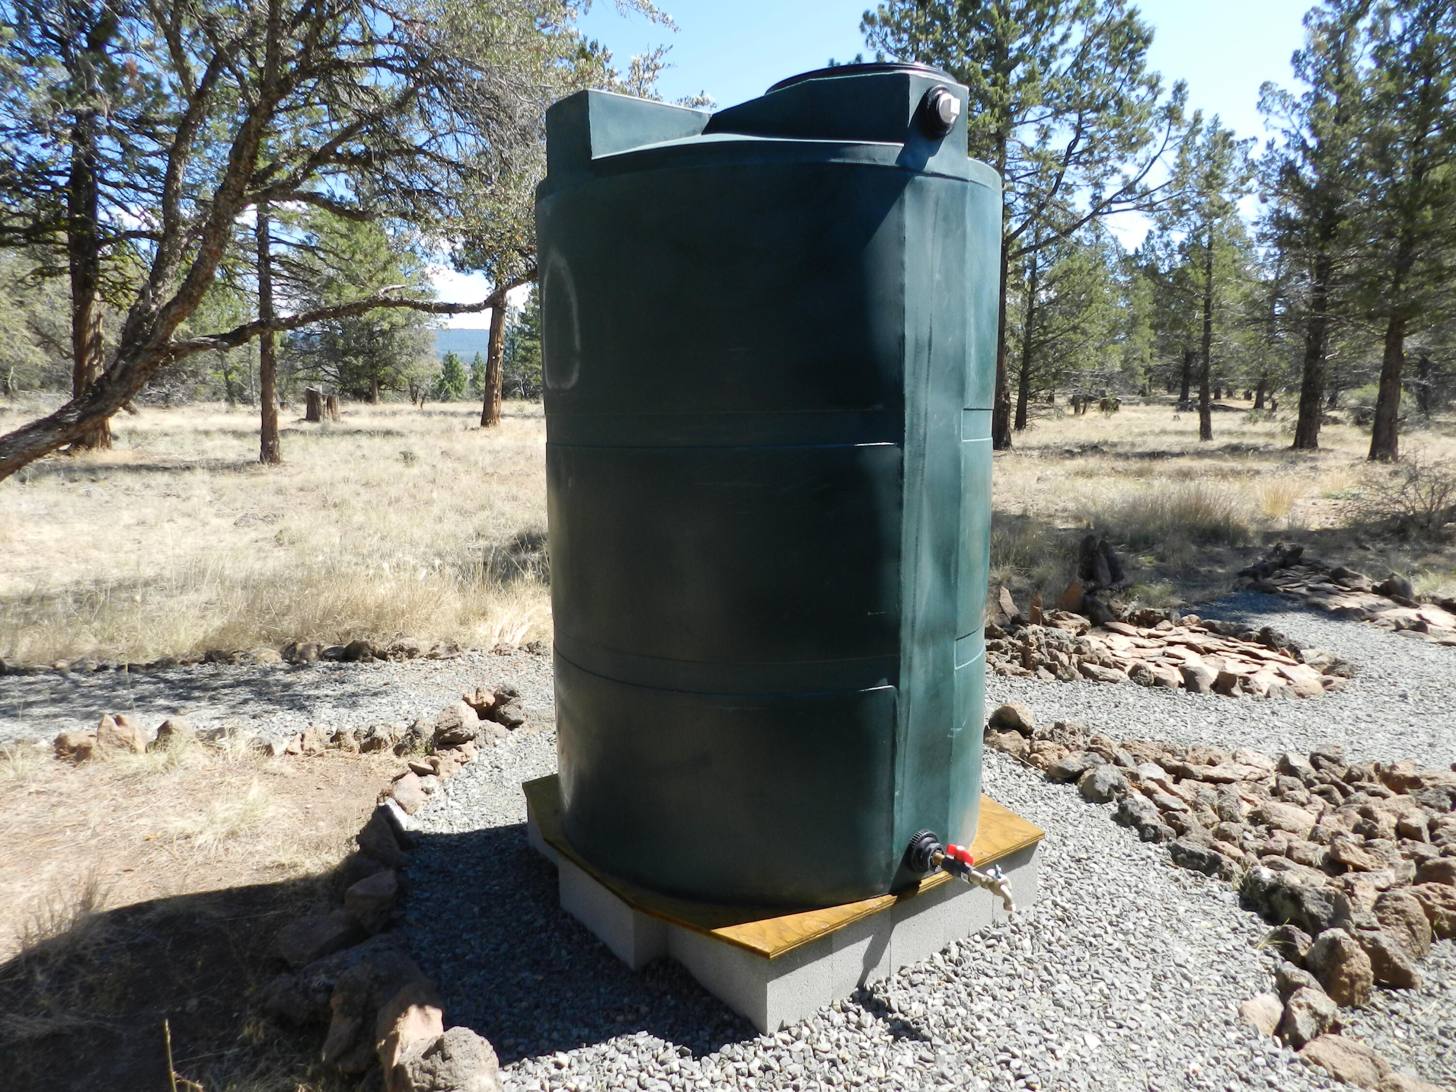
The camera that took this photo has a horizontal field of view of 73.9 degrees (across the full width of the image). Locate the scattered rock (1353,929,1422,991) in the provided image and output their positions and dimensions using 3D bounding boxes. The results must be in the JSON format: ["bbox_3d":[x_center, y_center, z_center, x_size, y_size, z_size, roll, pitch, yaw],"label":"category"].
[{"bbox_3d":[1.668,1.045,2.453,0.155,0.120,0.120,9,13,44],"label":"scattered rock"}]

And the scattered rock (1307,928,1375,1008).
[{"bbox_3d":[1.509,1.037,2.385,0.140,0.160,0.145,6,11,34],"label":"scattered rock"}]

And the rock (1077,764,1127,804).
[{"bbox_3d":[1.366,0.870,3.534,0.174,0.118,0.148,4,10,22],"label":"rock"}]

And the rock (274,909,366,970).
[{"bbox_3d":[-1.071,1.034,2.551,0.235,0.110,0.140,-6,11,-34],"label":"rock"}]

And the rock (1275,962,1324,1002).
[{"bbox_3d":[1.336,1.022,2.262,0.146,0.101,0.131,5,10,35],"label":"rock"}]

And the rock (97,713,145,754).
[{"bbox_3d":[-2.470,0.771,3.937,0.236,0.176,0.161,-5,9,-28],"label":"rock"}]

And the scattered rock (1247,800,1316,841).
[{"bbox_3d":[1.826,0.903,3.185,0.128,0.087,0.197,-9,13,-43],"label":"scattered rock"}]

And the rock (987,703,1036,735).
[{"bbox_3d":[1.222,0.743,4.174,0.202,0.117,0.162,3,10,17],"label":"rock"}]

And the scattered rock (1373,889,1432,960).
[{"bbox_3d":[1.787,1.003,2.564,0.128,0.175,0.115,7,12,36],"label":"scattered rock"}]

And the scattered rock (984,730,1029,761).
[{"bbox_3d":[1.097,0.791,3.832,0.201,0.121,0.161,3,9,20],"label":"scattered rock"}]

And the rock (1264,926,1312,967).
[{"bbox_3d":[1.399,0.995,2.406,0.136,0.116,0.136,6,11,40],"label":"rock"}]

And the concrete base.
[{"bbox_3d":[0.123,0.886,2.902,1.181,0.197,1.186,-6,10,-36],"label":"concrete base"}]

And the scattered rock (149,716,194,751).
[{"bbox_3d":[-2.306,0.777,4.008,0.165,0.140,0.130,-4,10,-25],"label":"scattered rock"}]

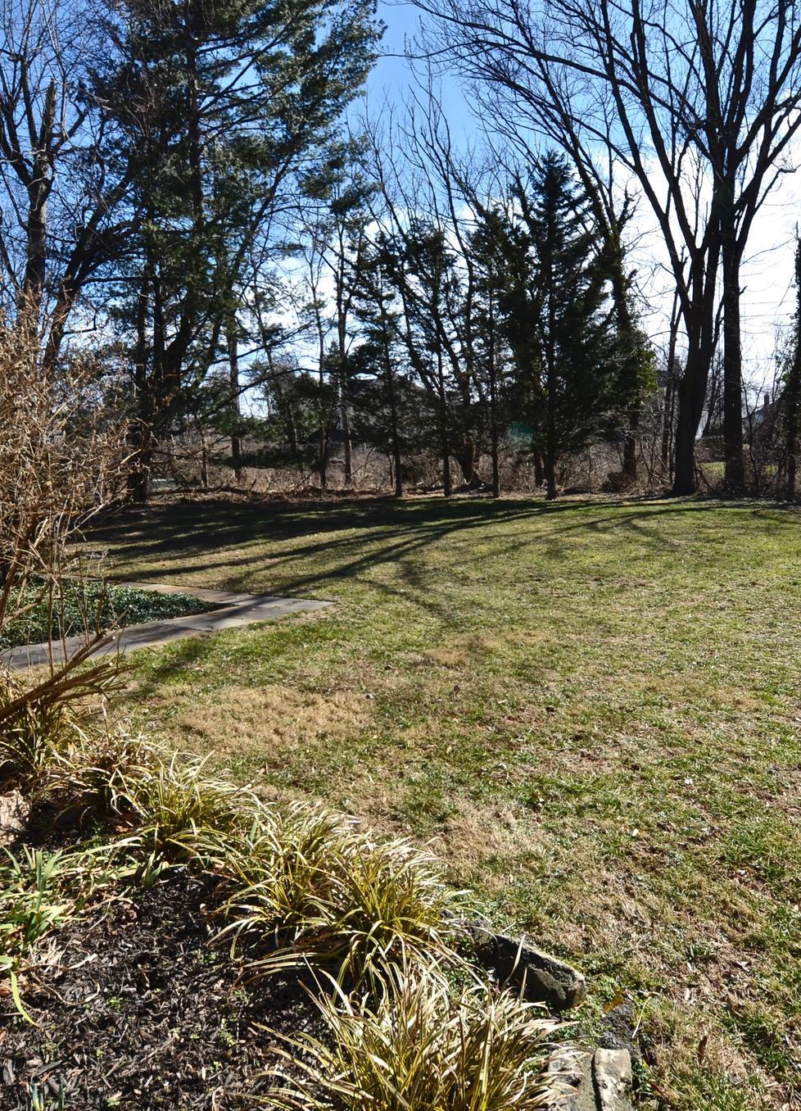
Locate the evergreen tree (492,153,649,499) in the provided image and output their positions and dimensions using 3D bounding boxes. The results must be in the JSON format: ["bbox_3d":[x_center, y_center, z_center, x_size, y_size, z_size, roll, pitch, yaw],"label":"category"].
[{"bbox_3d":[4.856,-6.420,20.028,4.390,9.560,4.210,0,9,0],"label":"evergreen tree"}]

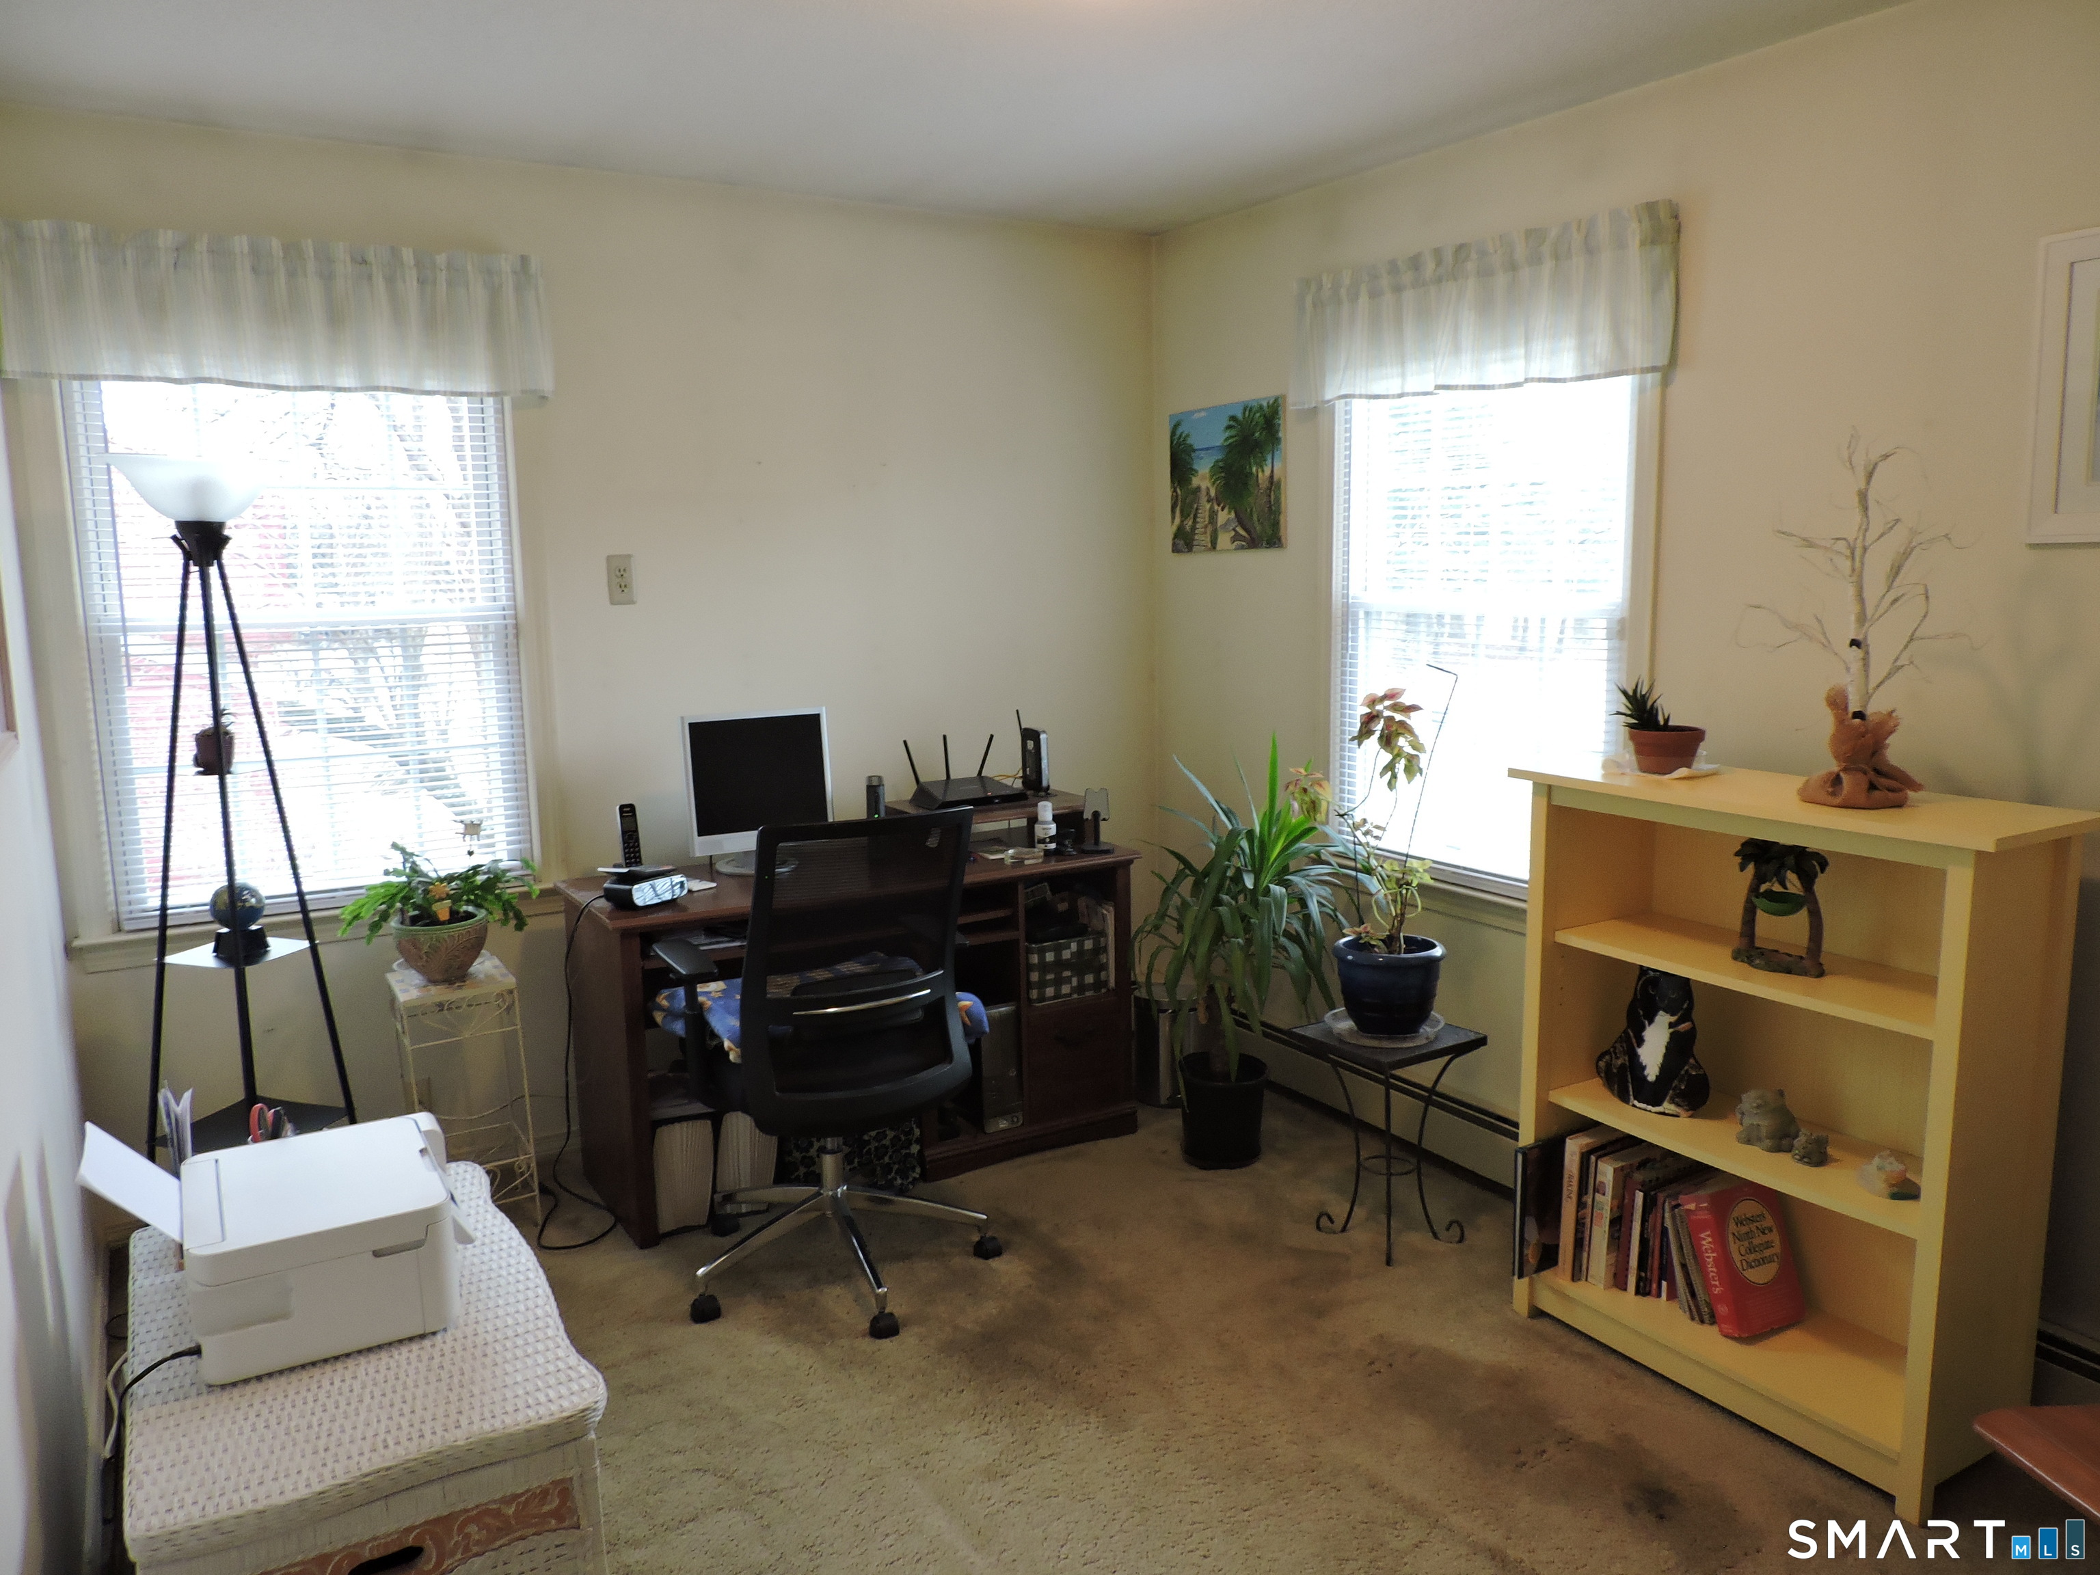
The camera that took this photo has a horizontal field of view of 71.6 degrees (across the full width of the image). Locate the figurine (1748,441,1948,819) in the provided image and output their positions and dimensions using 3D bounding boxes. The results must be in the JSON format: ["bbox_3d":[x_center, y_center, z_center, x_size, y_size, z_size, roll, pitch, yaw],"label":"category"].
[{"bbox_3d":[1.289,-0.271,2.351,0.360,0.591,0.280,4,10,28],"label":"figurine"}]

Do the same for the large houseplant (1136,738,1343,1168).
[{"bbox_3d":[0.462,0.391,3.542,0.480,1.040,0.480,-1,9,0],"label":"large houseplant"}]

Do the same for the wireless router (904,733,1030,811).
[{"bbox_3d":[-0.222,-0.051,3.842,0.285,0.165,0.205,-7,11,-35],"label":"wireless router"}]

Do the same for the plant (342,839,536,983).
[{"bbox_3d":[-1.354,0.274,3.217,0.410,0.310,0.360,-5,10,-23],"label":"plant"}]

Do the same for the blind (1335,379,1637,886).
[{"bbox_3d":[0.981,-0.433,3.409,0.060,1.270,0.860,-7,11,-31],"label":"blind"}]

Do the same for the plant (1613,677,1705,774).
[{"bbox_3d":[1.134,-0.120,2.722,0.165,0.172,0.150,3,10,22],"label":"plant"}]

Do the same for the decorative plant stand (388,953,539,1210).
[{"bbox_3d":[-1.331,0.718,3.303,0.245,0.590,0.245,-6,11,-31],"label":"decorative plant stand"}]

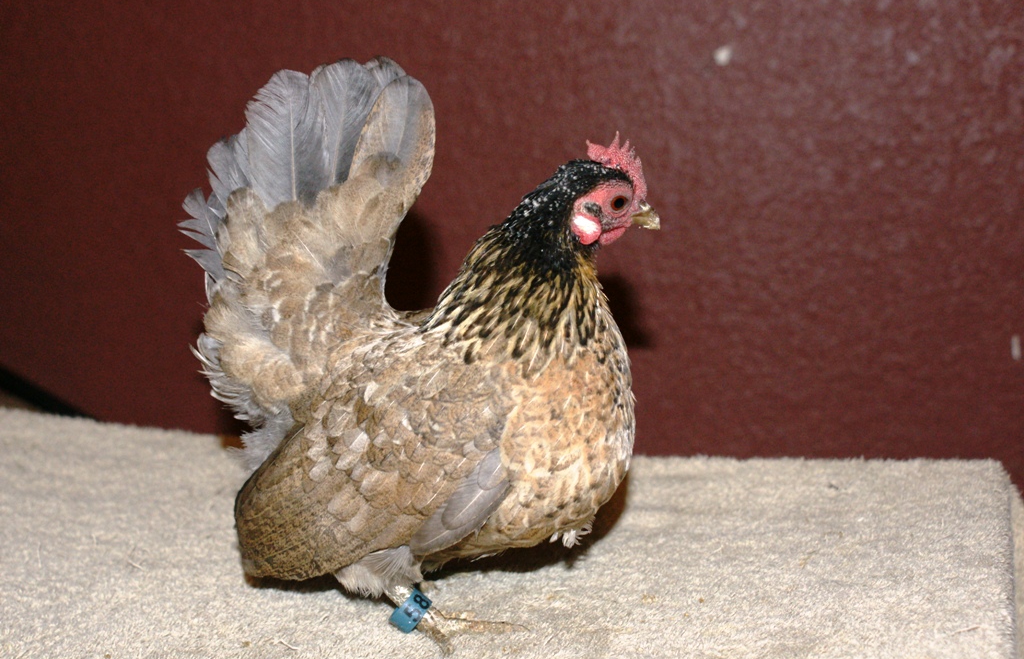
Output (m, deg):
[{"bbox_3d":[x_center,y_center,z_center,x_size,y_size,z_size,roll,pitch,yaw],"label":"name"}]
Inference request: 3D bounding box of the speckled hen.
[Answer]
[{"bbox_3d":[-0.048,0.012,0.930,0.240,0.286,0.135,3,13,14],"label":"speckled hen"}]

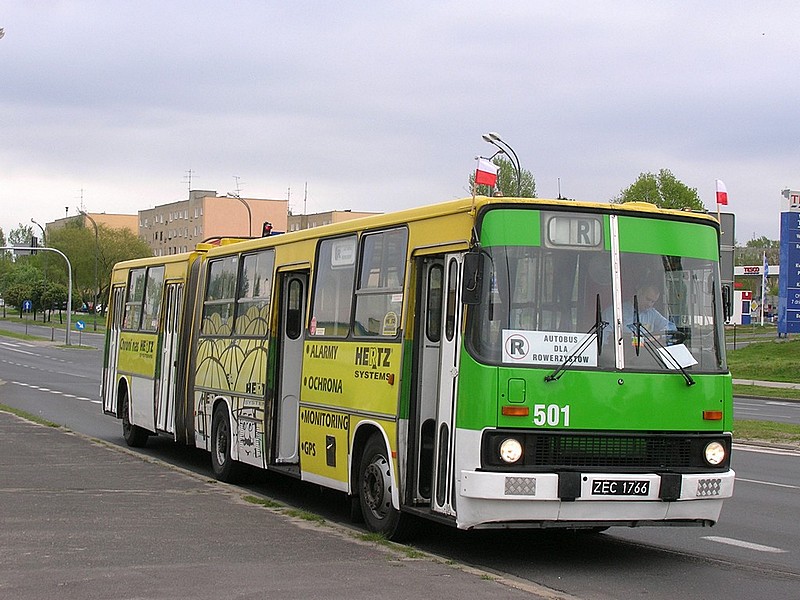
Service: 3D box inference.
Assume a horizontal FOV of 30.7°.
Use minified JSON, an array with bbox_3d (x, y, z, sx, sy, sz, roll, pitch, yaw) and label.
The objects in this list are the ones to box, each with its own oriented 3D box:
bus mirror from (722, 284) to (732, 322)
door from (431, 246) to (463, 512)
[{"bbox_3d":[2.859,0.022,12.750,0.160,0.340,0.080,3,-2,-22],"label":"bus mirror"},{"bbox_3d":[0.458,0.691,12.081,0.080,2.160,0.570,3,-2,-22],"label":"door"}]

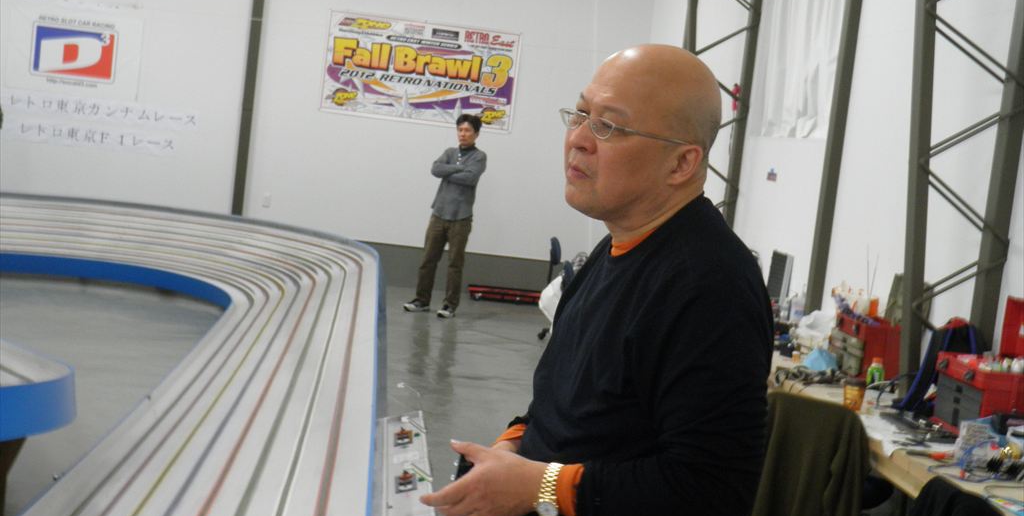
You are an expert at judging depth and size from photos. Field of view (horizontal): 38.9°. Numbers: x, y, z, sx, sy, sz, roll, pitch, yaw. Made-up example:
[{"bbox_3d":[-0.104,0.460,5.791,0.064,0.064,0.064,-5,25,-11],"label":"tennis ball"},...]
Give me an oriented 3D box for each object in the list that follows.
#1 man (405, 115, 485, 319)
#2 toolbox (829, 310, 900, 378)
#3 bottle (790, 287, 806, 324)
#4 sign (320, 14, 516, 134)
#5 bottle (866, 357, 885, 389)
[{"bbox_3d":[-0.529,-0.363,12.252,0.500,1.690,0.380,9,5,28],"label":"man"},{"bbox_3d":[1.605,0.397,6.509,0.215,0.235,0.360,6,5,-8],"label":"toolbox"},{"bbox_3d":[1.590,0.256,8.057,0.075,0.200,0.075,6,5,-5],"label":"bottle"},{"bbox_3d":[-0.865,-1.779,13.859,1.830,0.940,0.020,6,5,-5],"label":"sign"},{"bbox_3d":[1.539,0.478,6.102,0.067,0.128,0.067,6,5,-5],"label":"bottle"}]

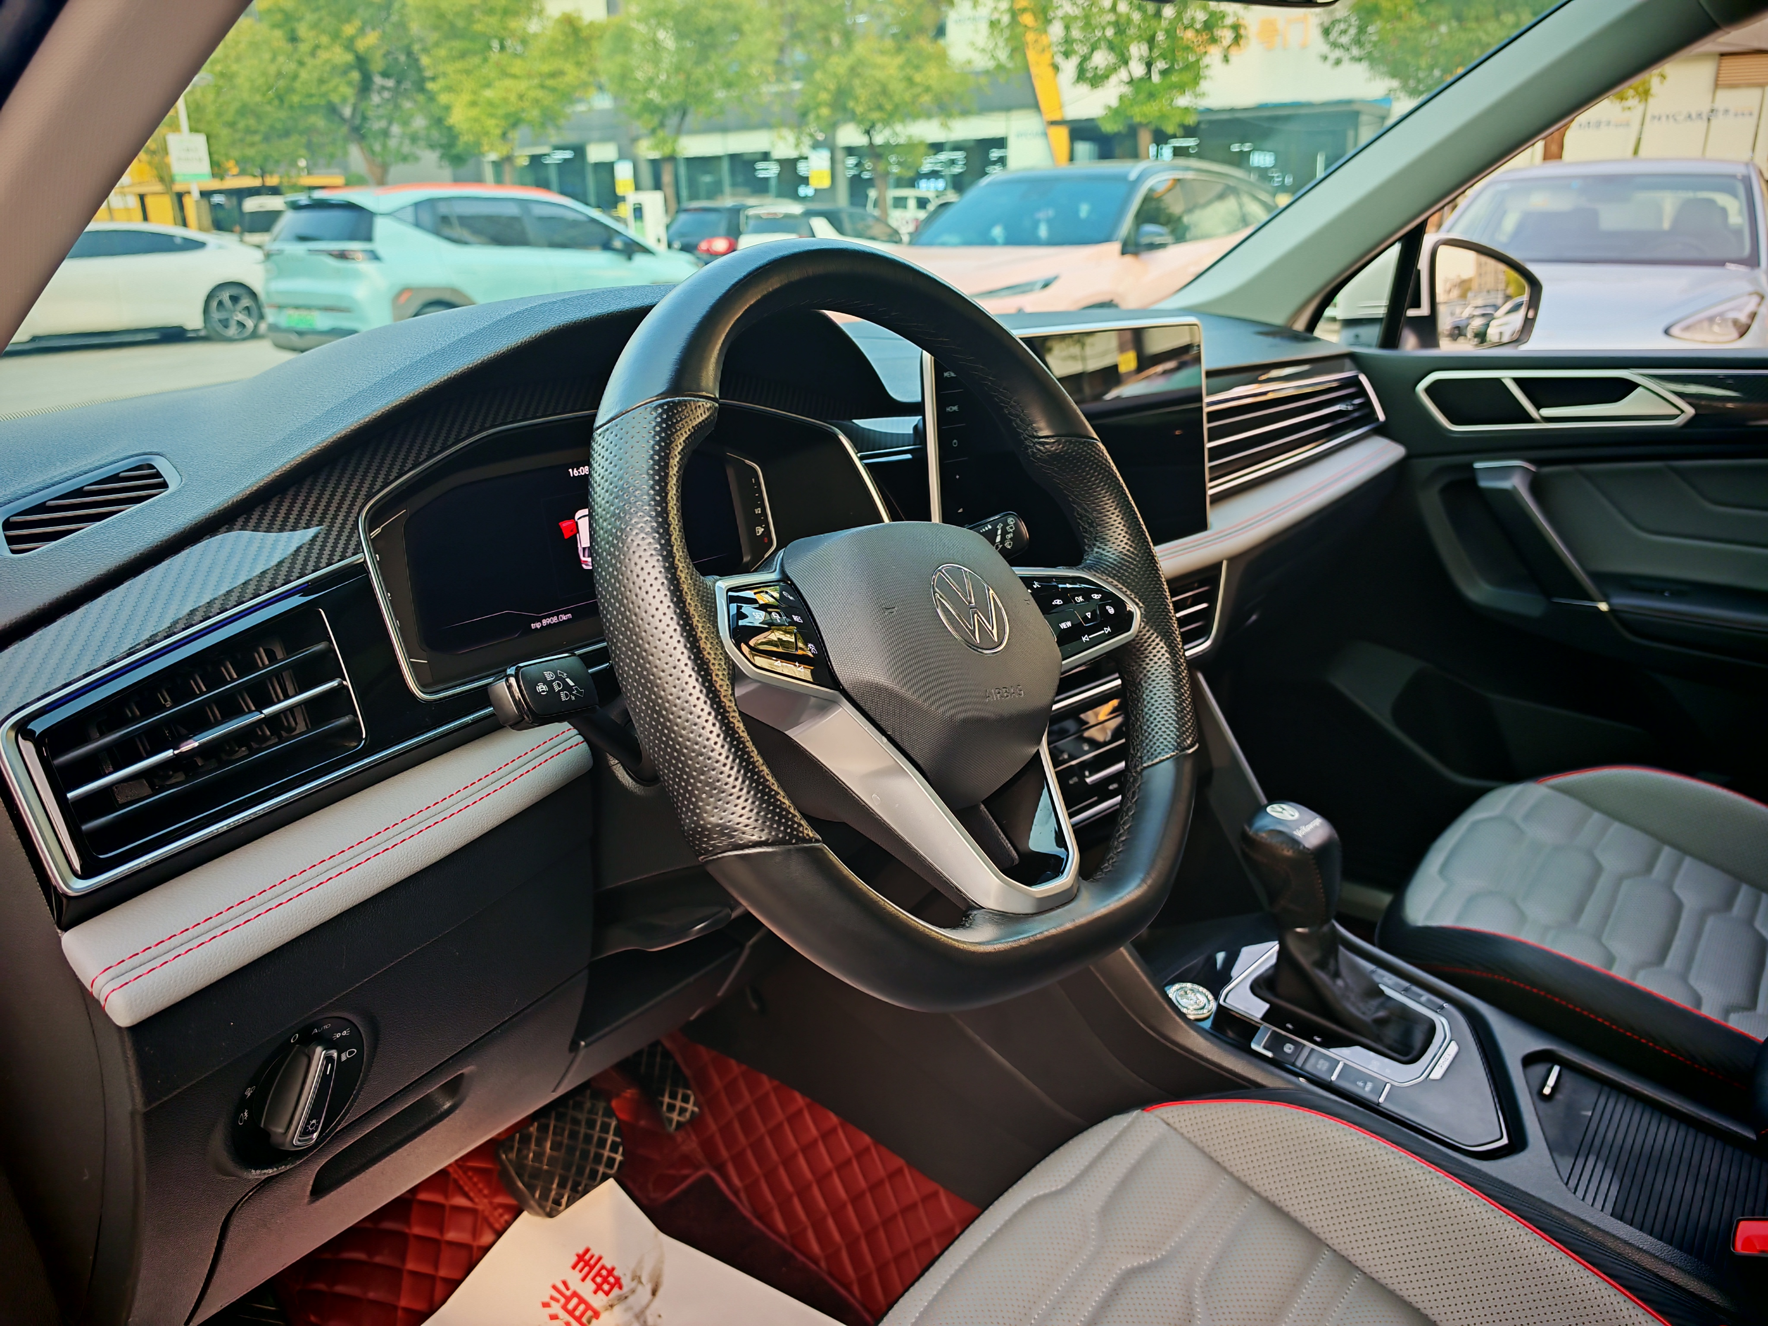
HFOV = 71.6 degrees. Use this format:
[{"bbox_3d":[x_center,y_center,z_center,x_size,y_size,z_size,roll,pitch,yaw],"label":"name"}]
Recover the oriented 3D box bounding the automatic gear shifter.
[{"bbox_3d":[0.334,0.188,0.897,0.134,0.160,0.065,16,25,36],"label":"automatic gear shifter"}]

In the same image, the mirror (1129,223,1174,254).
[{"bbox_3d":[1.512,-2.391,6.900,0.228,0.168,0.132,15,25,35],"label":"mirror"}]

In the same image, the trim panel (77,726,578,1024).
[{"bbox_3d":[-0.216,0.079,0.523,0.047,0.036,0.215,-3,18,39],"label":"trim panel"}]

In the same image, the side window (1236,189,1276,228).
[{"bbox_3d":[2.631,-3.212,8.650,0.081,0.233,0.609,15,25,35],"label":"side window"}]

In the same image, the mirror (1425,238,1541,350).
[{"bbox_3d":[0.748,-0.485,1.629,0.213,0.157,0.132,-14,25,-34],"label":"mirror"}]

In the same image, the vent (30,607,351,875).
[{"bbox_3d":[-0.279,0.030,0.505,0.036,0.061,0.124,-18,9,38],"label":"vent"}]

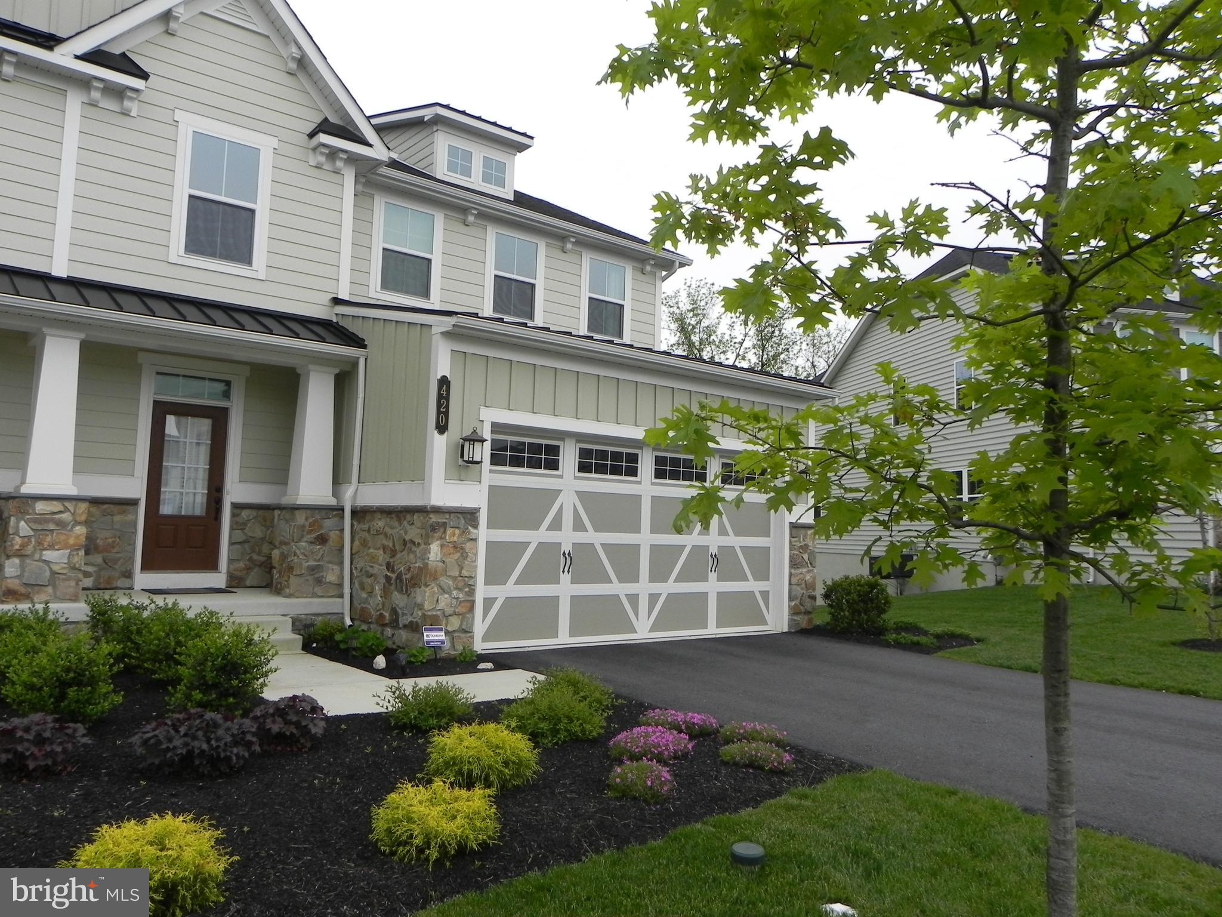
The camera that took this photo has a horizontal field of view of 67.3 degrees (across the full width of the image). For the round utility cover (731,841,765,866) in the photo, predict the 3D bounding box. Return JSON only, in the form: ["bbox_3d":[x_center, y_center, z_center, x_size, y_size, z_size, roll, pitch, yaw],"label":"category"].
[{"bbox_3d":[0.614,1.773,4.120,0.155,0.065,0.155,1,-5,9],"label":"round utility cover"}]

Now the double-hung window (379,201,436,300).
[{"bbox_3d":[-2.902,-2.941,13.086,0.830,1.300,0.100,6,-6,-39],"label":"double-hung window"}]

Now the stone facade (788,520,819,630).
[{"bbox_3d":[2.656,1.690,13.210,0.610,1.500,0.280,5,-5,-39],"label":"stone facade"}]

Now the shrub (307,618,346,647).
[{"bbox_3d":[-3.022,1.850,9.755,0.430,0.300,0.420,3,-5,-17],"label":"shrub"}]

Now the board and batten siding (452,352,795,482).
[{"bbox_3d":[0.523,-0.237,11.437,5.780,1.370,0.080,5,-5,-39],"label":"board and batten siding"}]

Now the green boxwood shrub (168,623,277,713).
[{"bbox_3d":[-2.870,1.546,6.793,0.754,0.672,0.754,5,-5,-39],"label":"green boxwood shrub"}]

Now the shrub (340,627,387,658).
[{"bbox_3d":[-2.476,1.830,9.178,0.460,0.290,0.450,3,-5,-15],"label":"shrub"}]

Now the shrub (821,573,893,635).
[{"bbox_3d":[3.470,2.055,12.973,0.965,0.852,0.965,5,-5,-39],"label":"shrub"}]

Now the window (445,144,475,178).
[{"bbox_3d":[-2.524,-4.964,15.370,0.520,0.510,0.080,6,-6,-39],"label":"window"}]

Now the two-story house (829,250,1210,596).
[{"bbox_3d":[15.804,-0.803,28.442,13.000,10.924,19.270,3,-5,-12],"label":"two-story house"}]

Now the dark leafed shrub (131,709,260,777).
[{"bbox_3d":[-2.288,1.551,5.071,0.650,0.310,0.570,4,-5,-23],"label":"dark leafed shrub"}]

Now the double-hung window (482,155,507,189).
[{"bbox_3d":[-2.002,-4.917,15.793,0.500,0.500,0.080,6,-6,-39],"label":"double-hung window"}]

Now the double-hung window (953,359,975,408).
[{"bbox_3d":[10.060,-2.088,26.114,0.100,1.516,0.950,3,-5,-12],"label":"double-hung window"}]

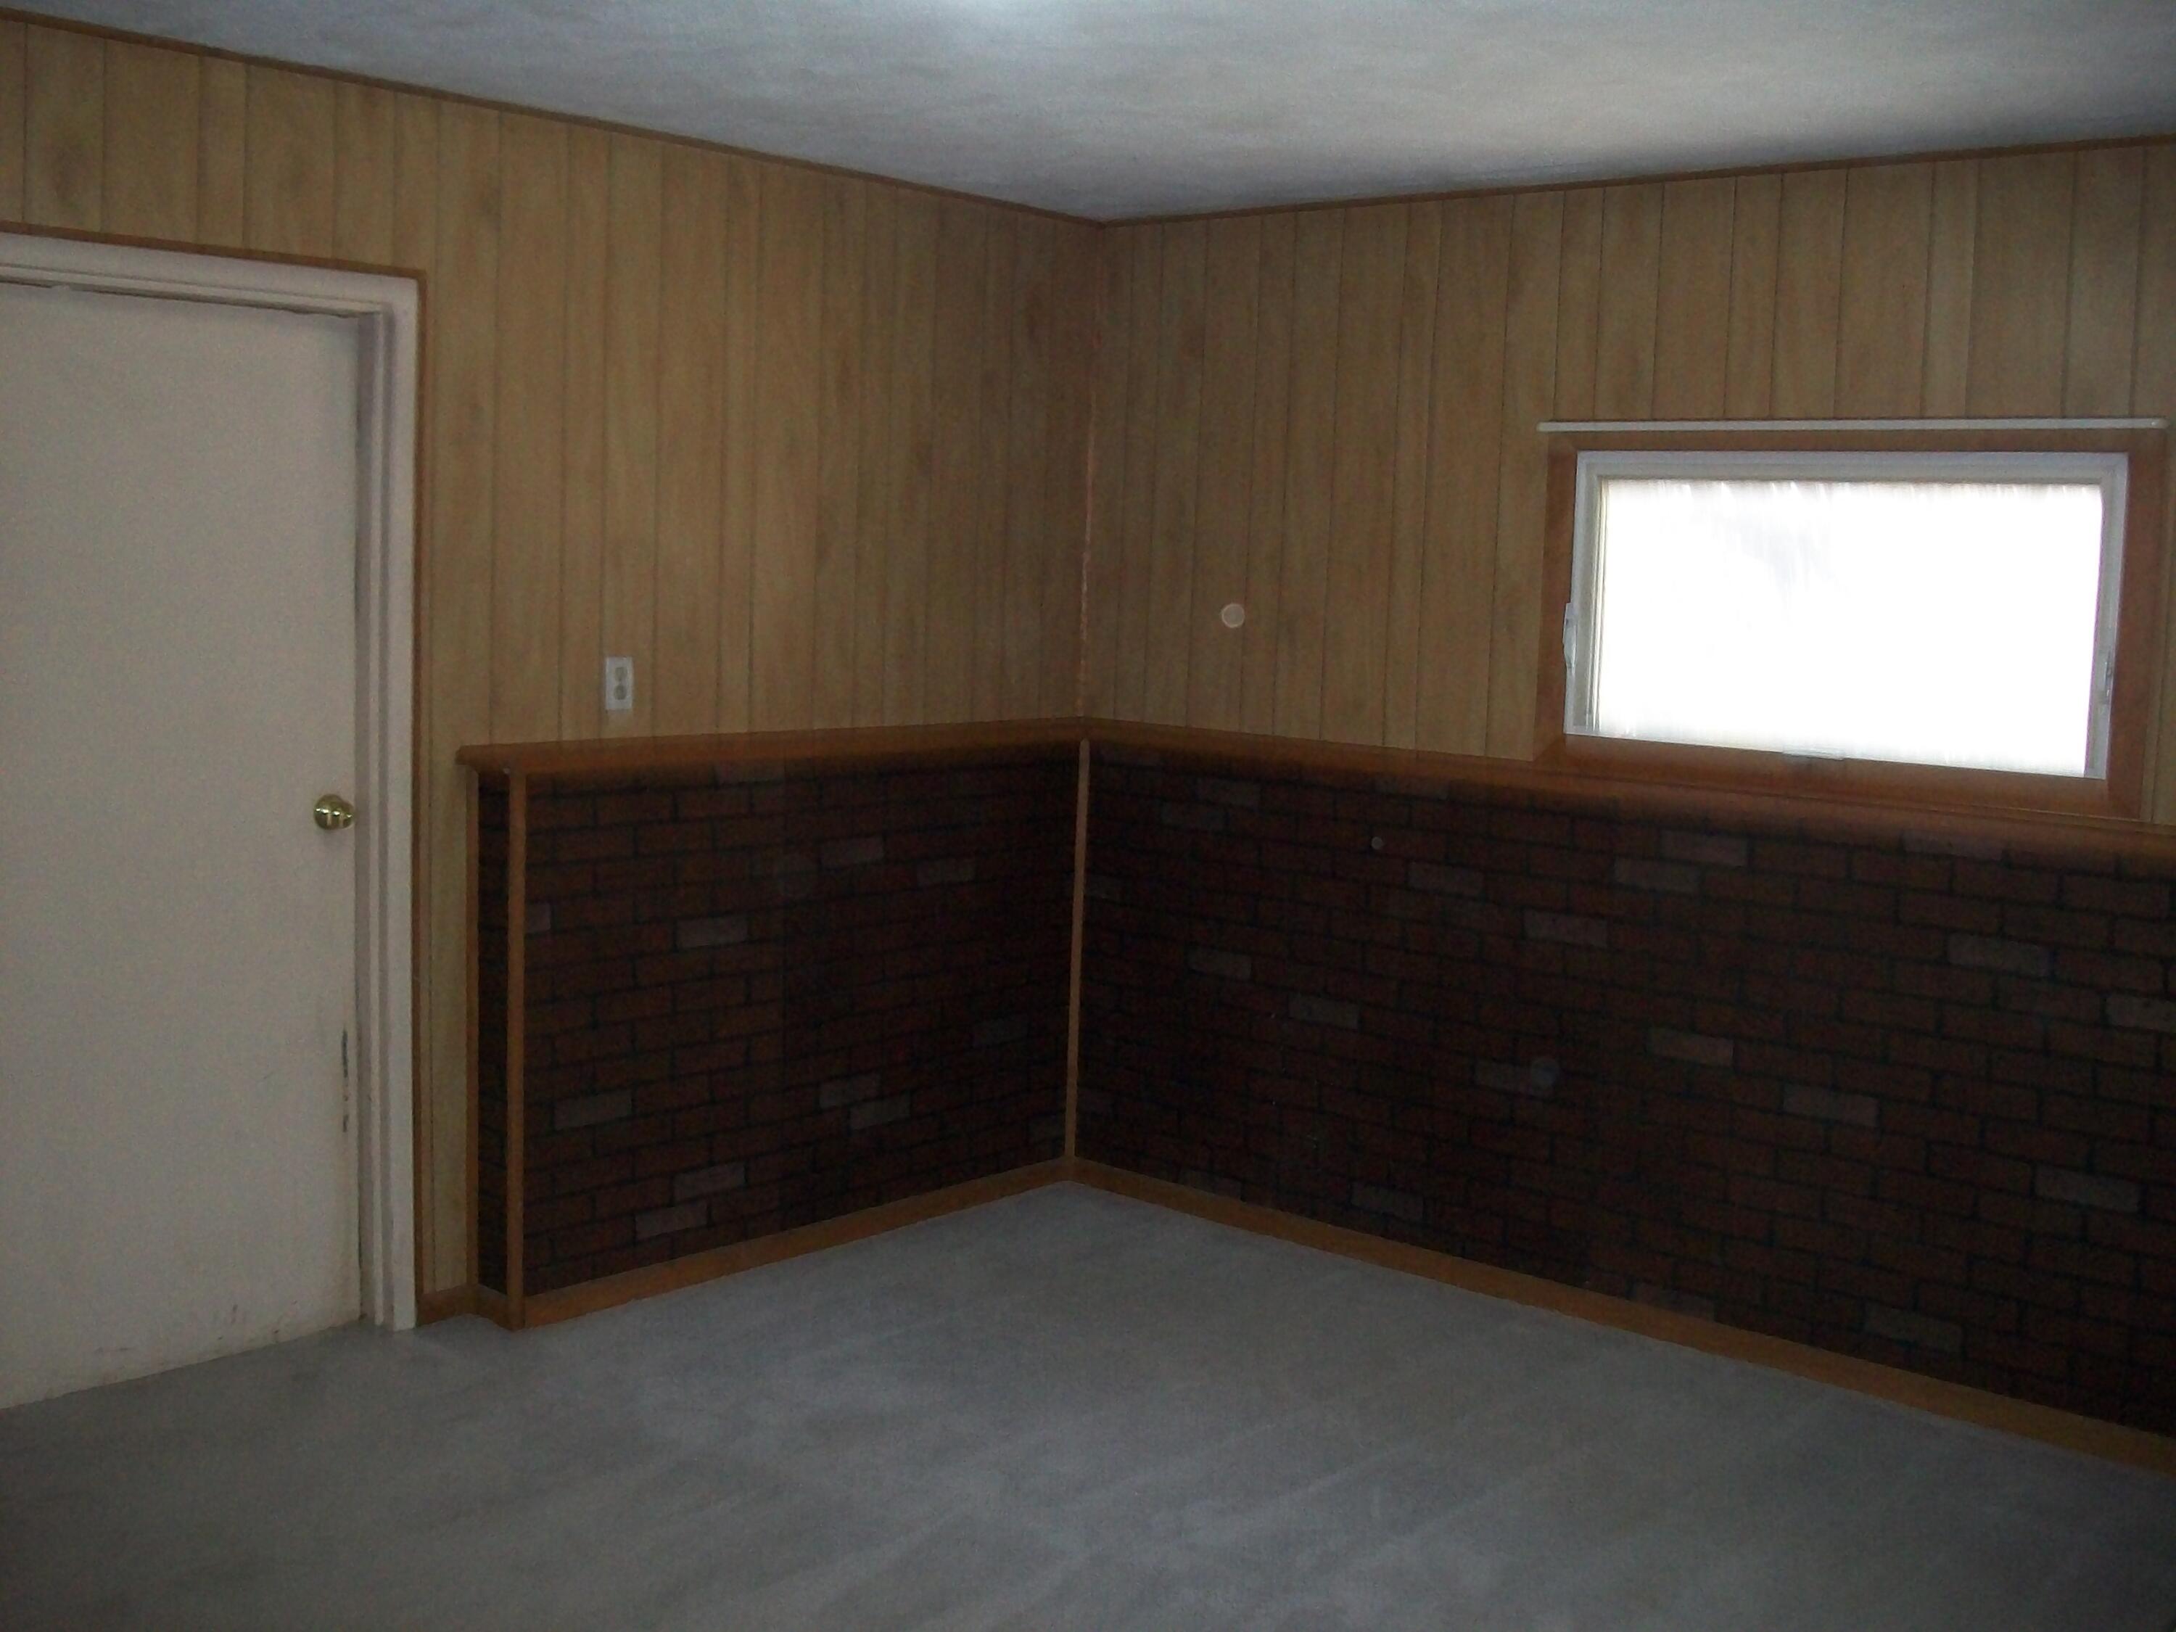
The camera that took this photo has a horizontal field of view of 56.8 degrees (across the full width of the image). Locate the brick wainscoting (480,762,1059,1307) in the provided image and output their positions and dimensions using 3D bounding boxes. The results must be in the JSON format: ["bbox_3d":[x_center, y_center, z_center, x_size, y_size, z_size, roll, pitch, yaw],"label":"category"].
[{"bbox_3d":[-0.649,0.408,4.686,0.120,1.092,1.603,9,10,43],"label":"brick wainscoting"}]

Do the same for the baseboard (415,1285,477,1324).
[{"bbox_3d":[-1.348,1.021,4.205,0.020,0.075,0.135,9,10,43],"label":"baseboard"}]

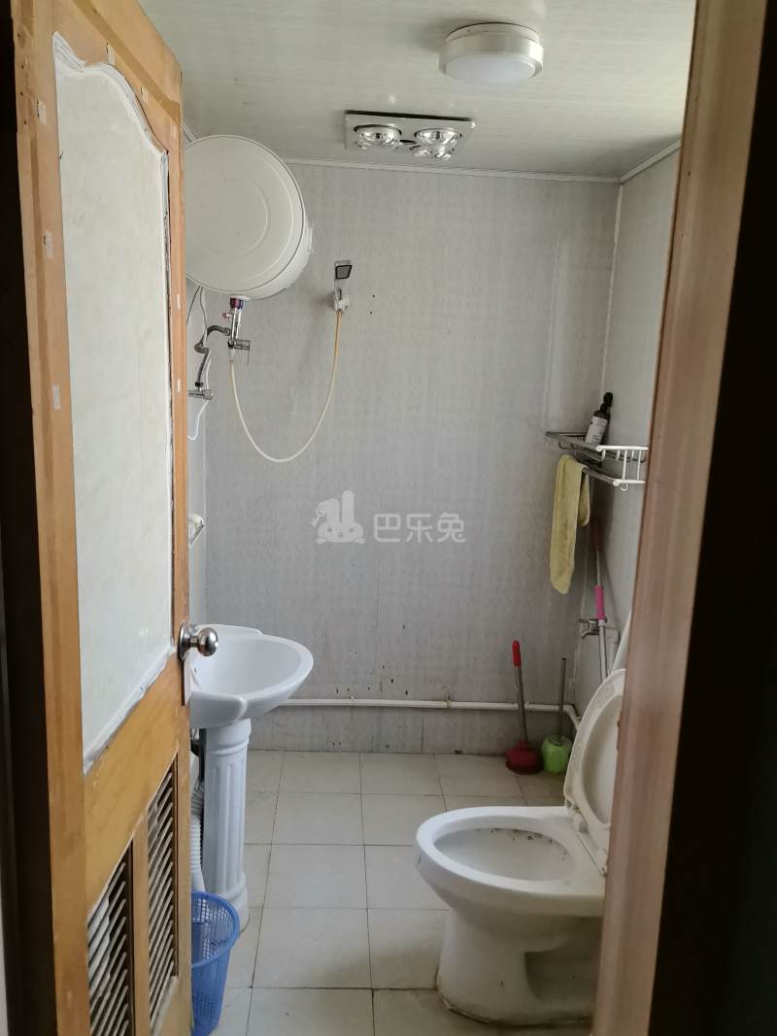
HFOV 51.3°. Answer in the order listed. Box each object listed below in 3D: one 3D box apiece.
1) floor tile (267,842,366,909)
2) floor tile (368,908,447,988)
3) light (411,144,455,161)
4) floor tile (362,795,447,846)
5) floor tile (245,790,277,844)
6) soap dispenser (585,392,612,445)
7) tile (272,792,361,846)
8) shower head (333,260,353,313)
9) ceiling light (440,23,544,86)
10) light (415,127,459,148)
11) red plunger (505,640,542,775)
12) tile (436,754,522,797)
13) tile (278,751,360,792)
[{"bbox_3d":[-0.218,1.099,2.480,0.300,0.010,0.300,2,12,-4],"label":"floor tile"},{"bbox_3d":[0.100,1.173,2.209,0.302,0.012,0.302,2,12,-4],"label":"floor tile"},{"bbox_3d":[0.132,-1.107,2.481,0.134,0.055,0.134,2,12,-4],"label":"light"},{"bbox_3d":[0.064,1.050,2.800,0.302,0.012,0.302,2,12,-4],"label":"floor tile"},{"bbox_3d":[-0.539,1.032,2.759,0.302,0.012,0.302,2,12,-4],"label":"floor tile"},{"bbox_3d":[0.751,-0.339,2.851,0.059,0.214,0.062,15,-2,-11],"label":"soap dispenser"},{"bbox_3d":[-0.235,1.034,2.773,0.300,0.010,0.300,2,12,-4],"label":"tile"},{"bbox_3d":[-0.159,-0.798,2.792,0.065,0.170,0.090,-1,13,-19],"label":"shower head"},{"bbox_3d":[0.203,-0.914,1.600,0.202,0.053,0.202,2,12,-4],"label":"ceiling light"},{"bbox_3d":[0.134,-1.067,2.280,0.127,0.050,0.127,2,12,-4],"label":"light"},{"bbox_3d":[0.543,0.730,3.137,0.145,0.510,0.140,2,12,-4],"label":"red plunger"},{"bbox_3d":[0.347,0.998,3.116,0.302,0.012,0.302,2,12,-4],"label":"tile"},{"bbox_3d":[-0.256,0.980,3.075,0.302,0.012,0.302,2,12,-4],"label":"tile"}]

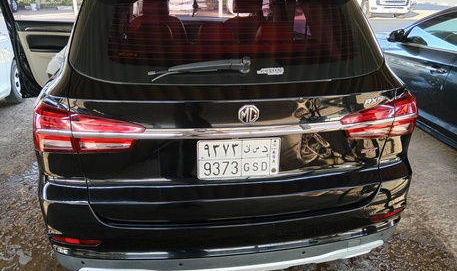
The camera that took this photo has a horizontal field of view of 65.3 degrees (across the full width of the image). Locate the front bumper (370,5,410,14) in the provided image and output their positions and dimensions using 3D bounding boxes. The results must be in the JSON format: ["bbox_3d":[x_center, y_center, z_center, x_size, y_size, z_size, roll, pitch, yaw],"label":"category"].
[{"bbox_3d":[7.842,-6.114,17.300,1.870,0.450,0.450,-2,23,-4],"label":"front bumper"}]

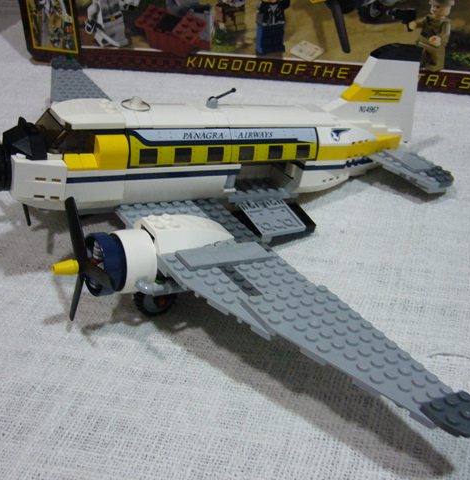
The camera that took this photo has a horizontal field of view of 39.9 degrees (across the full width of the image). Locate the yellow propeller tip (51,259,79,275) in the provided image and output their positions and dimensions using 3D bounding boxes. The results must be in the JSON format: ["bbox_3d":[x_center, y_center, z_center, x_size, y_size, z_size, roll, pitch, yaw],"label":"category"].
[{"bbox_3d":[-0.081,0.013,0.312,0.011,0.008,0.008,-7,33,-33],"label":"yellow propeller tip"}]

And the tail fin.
[{"bbox_3d":[0.097,-0.102,0.455,0.091,0.070,0.009,-7,21,-33],"label":"tail fin"}]

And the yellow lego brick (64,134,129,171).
[{"bbox_3d":[-0.072,-0.046,0.333,0.032,0.017,0.016,-7,28,-33],"label":"yellow lego brick"}]

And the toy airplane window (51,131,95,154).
[{"bbox_3d":[-0.081,-0.049,0.323,0.022,0.013,0.006,-7,23,-33],"label":"toy airplane window"}]

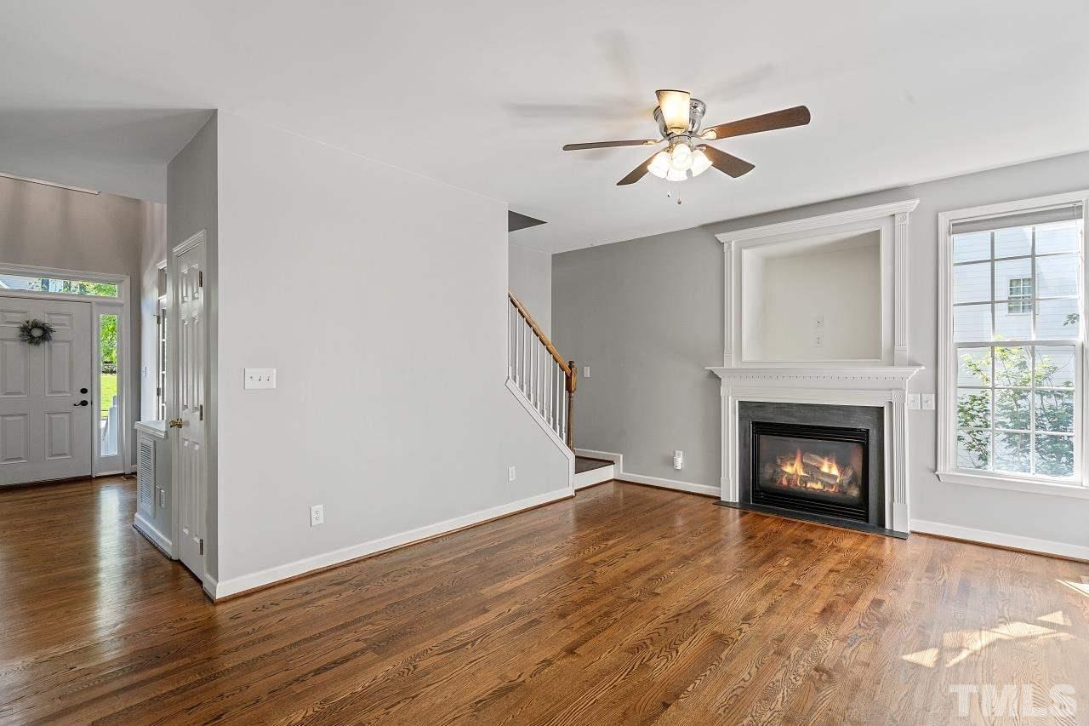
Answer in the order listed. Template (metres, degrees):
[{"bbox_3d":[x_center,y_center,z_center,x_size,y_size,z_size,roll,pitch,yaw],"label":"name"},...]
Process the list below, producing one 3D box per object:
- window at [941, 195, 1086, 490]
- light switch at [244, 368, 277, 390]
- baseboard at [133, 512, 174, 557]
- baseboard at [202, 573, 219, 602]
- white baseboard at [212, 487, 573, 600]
[{"bbox_3d":[3.356,-0.116,3.695,0.859,2.069,0.100,0,-1,42],"label":"window"},{"bbox_3d":[-1.670,0.095,3.031,0.012,0.120,0.171,0,-1,42],"label":"light switch"},{"bbox_3d":[-2.910,1.275,3.823,1.158,0.102,0.022,0,-1,42],"label":"baseboard"},{"bbox_3d":[-1.886,1.269,2.914,0.205,0.102,0.022,0,-1,42],"label":"baseboard"},{"bbox_3d":[-0.773,1.277,4.008,0.022,0.102,3.137,0,-1,42],"label":"white baseboard"}]

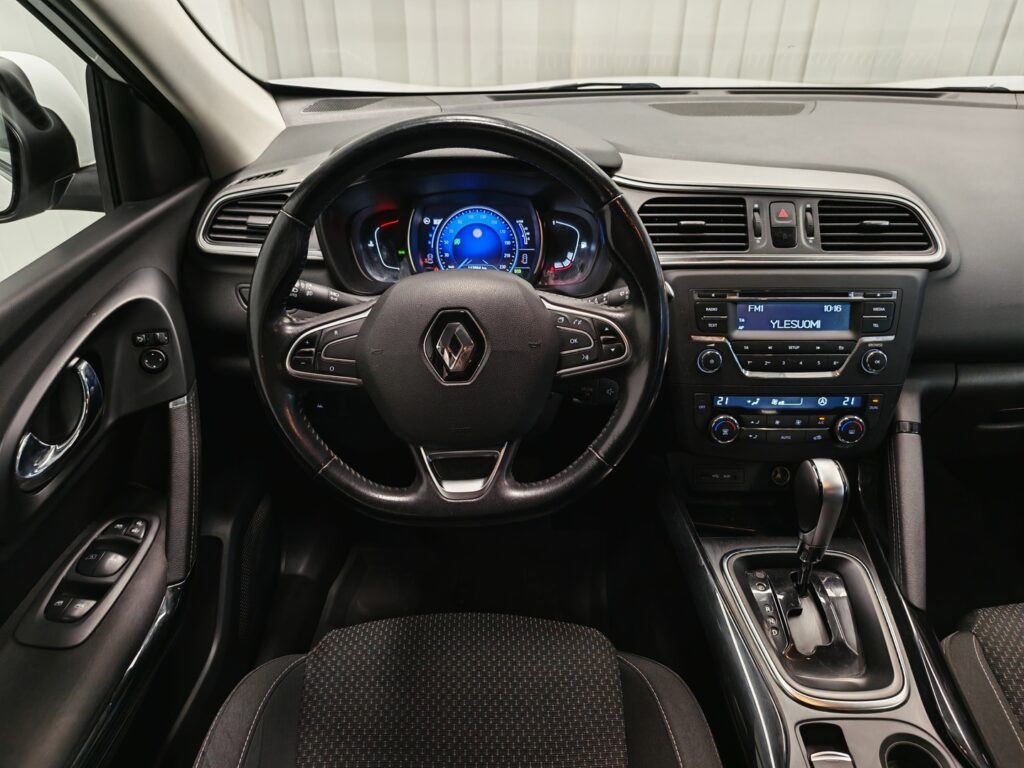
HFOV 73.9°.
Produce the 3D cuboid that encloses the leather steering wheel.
[{"bbox_3d":[-0.046,-0.054,0.625,0.370,0.361,0.100,-3,5,-2],"label":"leather steering wheel"}]

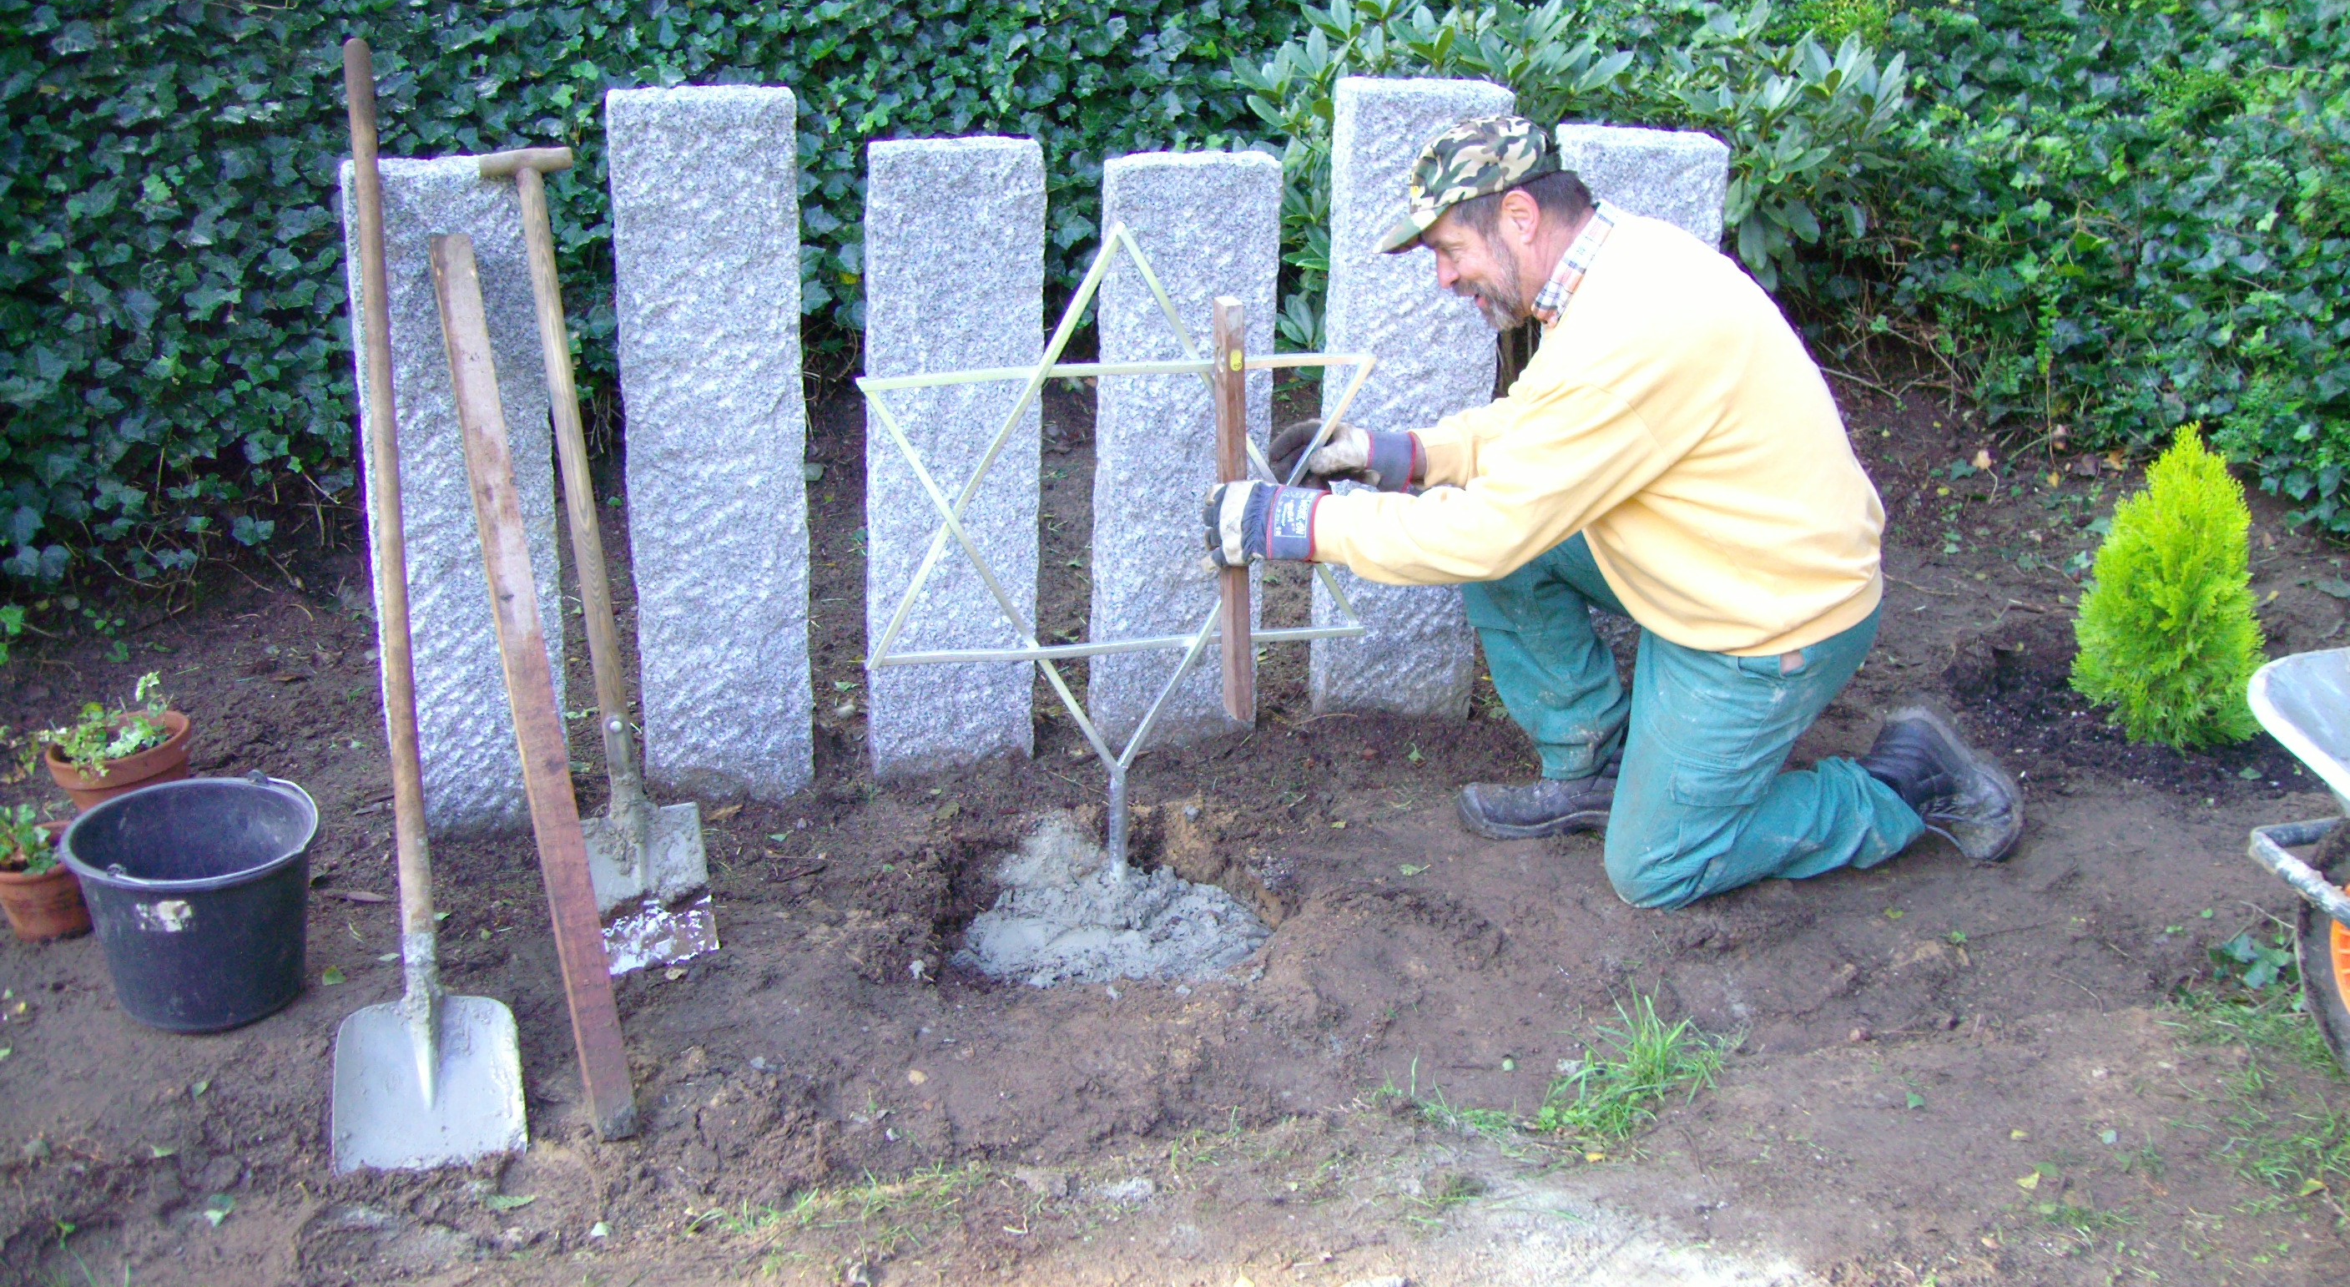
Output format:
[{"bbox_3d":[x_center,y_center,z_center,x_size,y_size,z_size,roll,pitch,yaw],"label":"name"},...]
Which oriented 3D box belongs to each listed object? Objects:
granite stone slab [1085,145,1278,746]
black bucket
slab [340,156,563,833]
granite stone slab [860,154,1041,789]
[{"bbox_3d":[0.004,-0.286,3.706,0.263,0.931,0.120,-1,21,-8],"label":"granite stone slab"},{"bbox_3d":[-1.288,0.351,3.150,0.315,0.240,0.315,3,22,-1],"label":"black bucket"},{"bbox_3d":[-1.040,-0.201,3.498,0.249,1.010,0.120,-4,22,-15],"label":"slab"},{"bbox_3d":[-0.345,-0.274,3.686,0.254,0.996,0.120,-2,21,-9],"label":"granite stone slab"}]

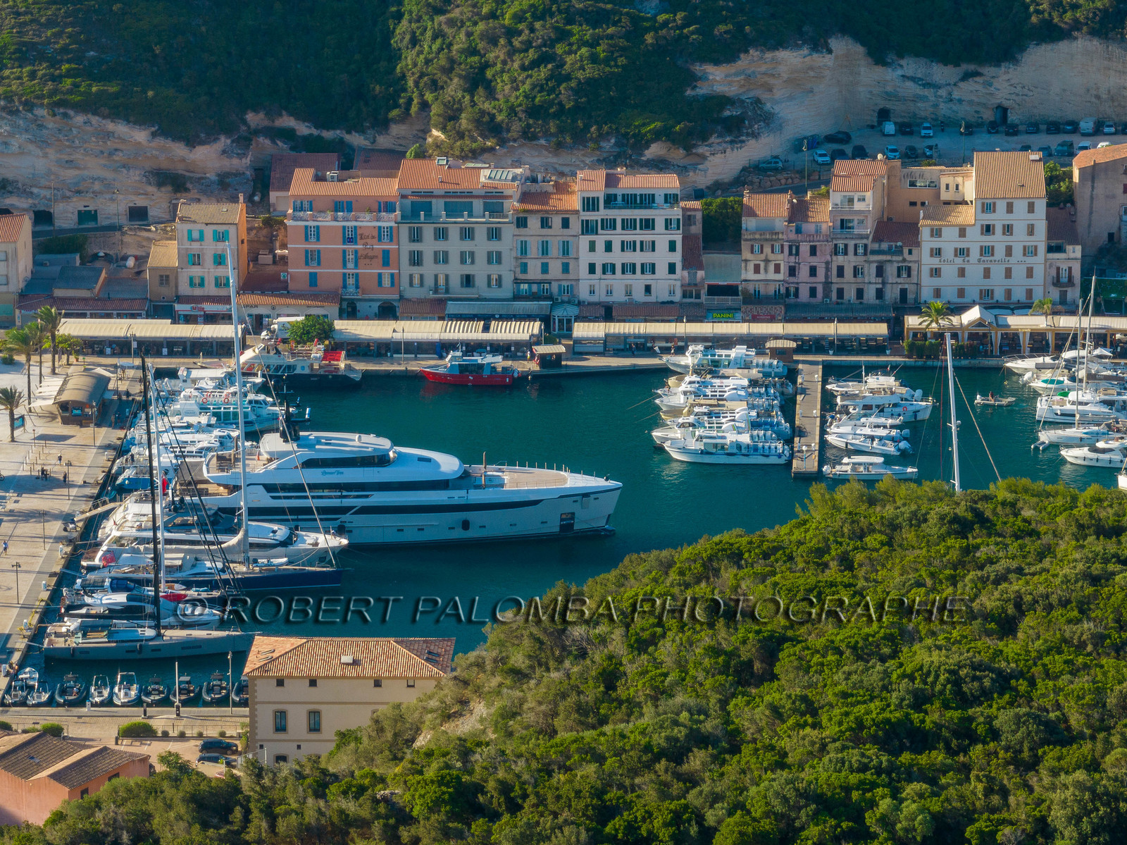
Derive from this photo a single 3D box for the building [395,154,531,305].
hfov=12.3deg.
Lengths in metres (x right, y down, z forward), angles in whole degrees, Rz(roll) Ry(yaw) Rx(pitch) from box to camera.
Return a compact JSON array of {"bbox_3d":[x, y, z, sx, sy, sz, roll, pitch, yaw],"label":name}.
[{"bbox_3d":[-14.220,-25.280,722.990,16.500,20.000,13.000,0,17,1],"label":"building"}]

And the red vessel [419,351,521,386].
[{"bbox_3d":[-12.510,-7.400,698.550,13.200,4.400,4.000,0,17,2],"label":"red vessel"}]

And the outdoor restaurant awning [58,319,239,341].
[{"bbox_3d":[-54.180,-12.150,688.530,23.800,1.350,5.500,1,18,3],"label":"outdoor restaurant awning"}]

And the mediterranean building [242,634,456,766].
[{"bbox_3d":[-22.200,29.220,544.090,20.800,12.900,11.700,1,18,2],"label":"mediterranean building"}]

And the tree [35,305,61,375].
[{"bbox_3d":[-70.427,-11.136,718.919,3.615,9.517,3.800,0,17,0],"label":"tree"}]

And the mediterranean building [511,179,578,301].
[{"bbox_3d":[-2.170,-23.840,722.380,9.000,17.800,11.000,1,17,2],"label":"mediterranean building"}]

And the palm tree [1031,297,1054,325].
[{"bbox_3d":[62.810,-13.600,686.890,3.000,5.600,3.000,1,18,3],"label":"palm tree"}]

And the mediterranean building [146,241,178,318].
[{"bbox_3d":[-56.476,-20.189,744.719,4.234,10.491,8.000,0,17,1],"label":"mediterranean building"}]

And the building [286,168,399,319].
[{"bbox_3d":[-29.140,-24.330,703.620,14.970,18.800,11.200,1,18,3],"label":"building"}]

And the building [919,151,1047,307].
[{"bbox_3d":[59.114,-26.920,746.270,17.759,22.000,15.000,0,17,0],"label":"building"}]

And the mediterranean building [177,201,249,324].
[{"bbox_3d":[-49.969,-23.095,744.054,8.637,16.435,9.800,0,17,1],"label":"mediterranean building"}]

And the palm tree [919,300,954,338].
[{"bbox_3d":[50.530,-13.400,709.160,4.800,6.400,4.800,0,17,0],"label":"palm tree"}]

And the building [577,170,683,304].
[{"bbox_3d":[9.444,-25.747,744.542,14.474,20.800,11.000,0,17,1],"label":"building"}]

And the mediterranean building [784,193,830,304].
[{"bbox_3d":[33.830,-22.530,721.490,6.400,15.800,9.000,1,17,3],"label":"mediterranean building"}]

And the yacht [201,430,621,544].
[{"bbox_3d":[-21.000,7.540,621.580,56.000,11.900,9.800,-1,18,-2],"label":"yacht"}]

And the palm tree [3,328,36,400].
[{"bbox_3d":[-70.340,-6.950,679.650,4.400,11.400,4.400,0,17,0],"label":"palm tree"}]

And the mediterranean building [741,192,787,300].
[{"bbox_3d":[27.020,-23.160,702.610,6.050,14.300,10.000,1,18,3],"label":"mediterranean building"}]

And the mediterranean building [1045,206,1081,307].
[{"bbox_3d":[67.010,-22.060,703.050,4.760,11.600,10.500,1,18,3],"label":"mediterranean building"}]

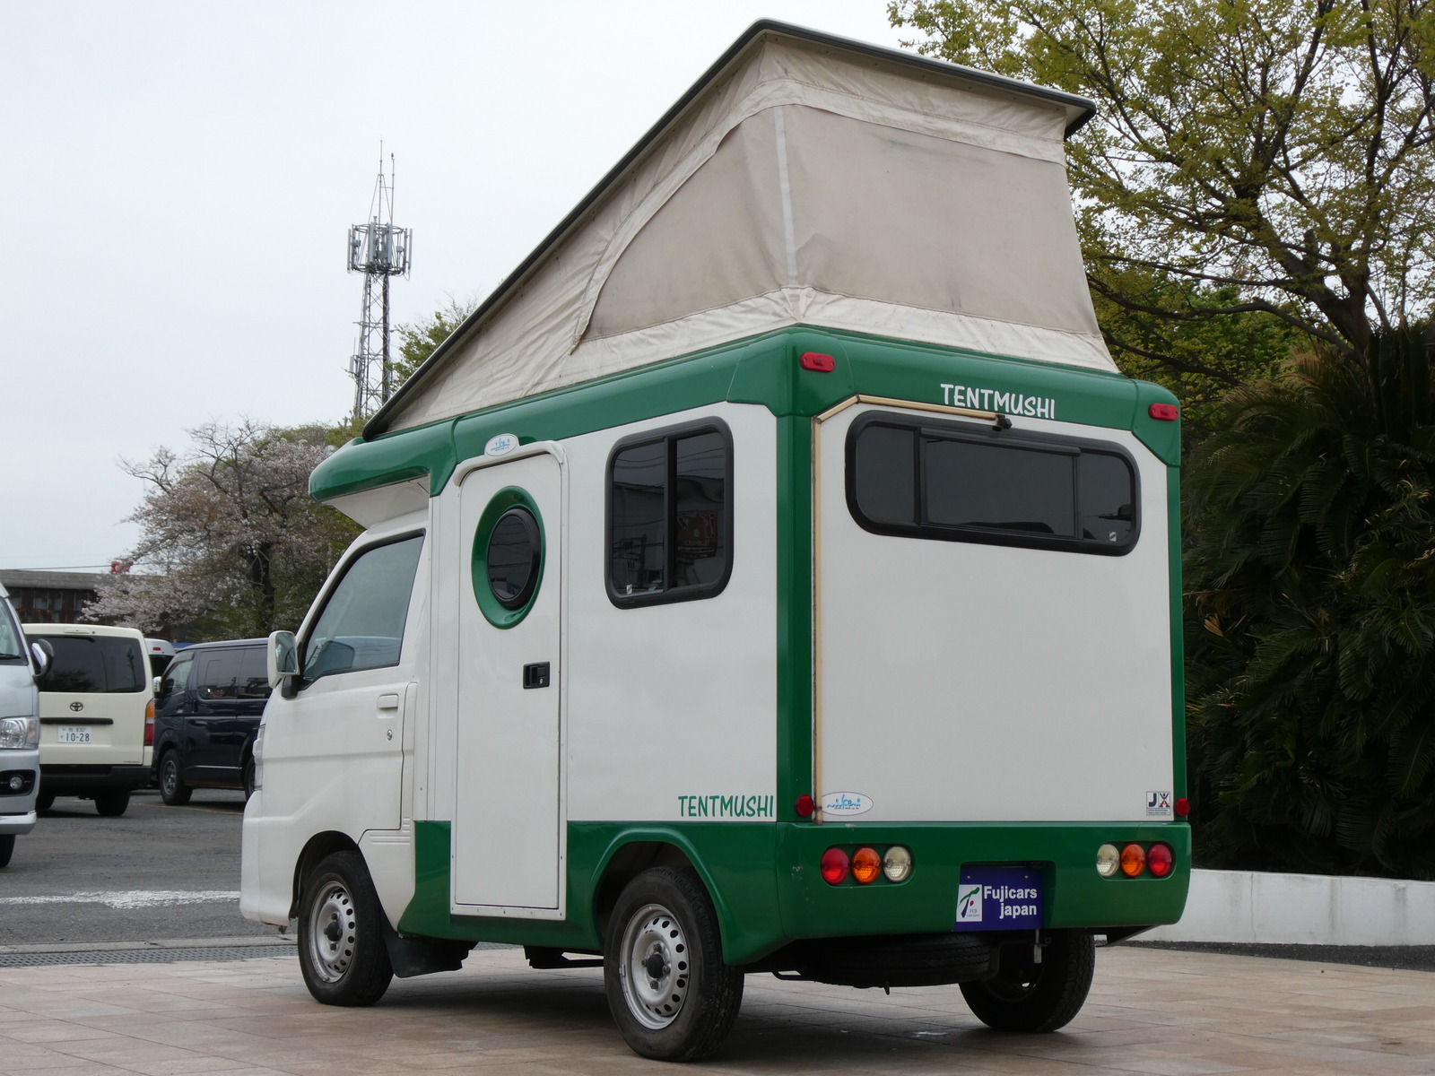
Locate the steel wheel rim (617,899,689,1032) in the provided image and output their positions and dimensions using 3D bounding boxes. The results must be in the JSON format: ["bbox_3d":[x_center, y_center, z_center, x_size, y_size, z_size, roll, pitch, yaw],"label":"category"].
[{"bbox_3d":[-0.121,1.171,6.455,0.125,0.340,0.340,5,-8,-36],"label":"steel wheel rim"}]

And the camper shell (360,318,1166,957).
[{"bbox_3d":[-0.020,0.428,7.507,1.475,1.670,2.760,5,-8,-36],"label":"camper shell"}]

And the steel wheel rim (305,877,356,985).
[{"bbox_3d":[-1.246,1.329,7.980,0.125,0.340,0.340,5,-8,-36],"label":"steel wheel rim"}]

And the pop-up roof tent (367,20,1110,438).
[{"bbox_3d":[-0.001,-0.835,7.632,1.290,0.860,2.370,5,-8,-36],"label":"pop-up roof tent"}]

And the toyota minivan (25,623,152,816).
[{"bbox_3d":[-7.780,2.040,26.050,1.695,1.980,4.690,4,-6,-32],"label":"toyota minivan"}]

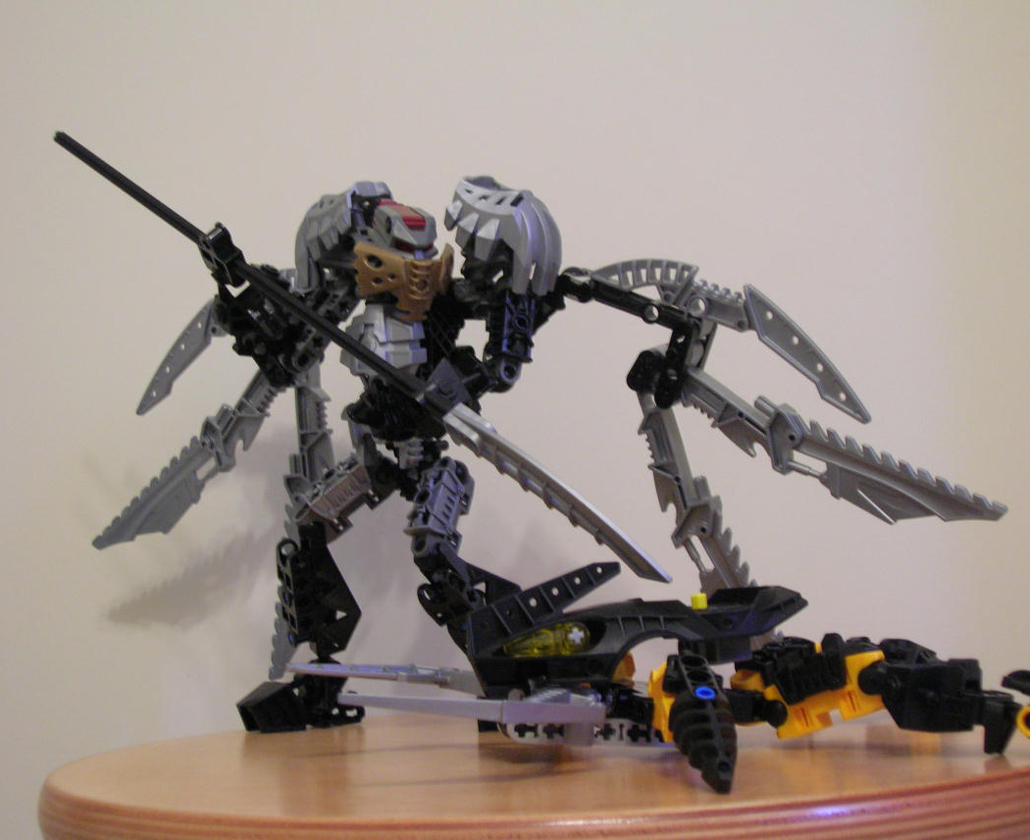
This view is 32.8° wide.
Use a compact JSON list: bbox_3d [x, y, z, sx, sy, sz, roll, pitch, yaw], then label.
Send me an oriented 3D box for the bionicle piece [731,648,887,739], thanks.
[{"bbox_3d":[0.089,0.083,0.532,0.039,0.018,0.023,-15,0,-21],"label":"bionicle piece"}]

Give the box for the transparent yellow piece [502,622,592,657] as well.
[{"bbox_3d":[0.010,0.068,0.537,0.028,0.009,0.009,-9,-5,-4],"label":"transparent yellow piece"}]

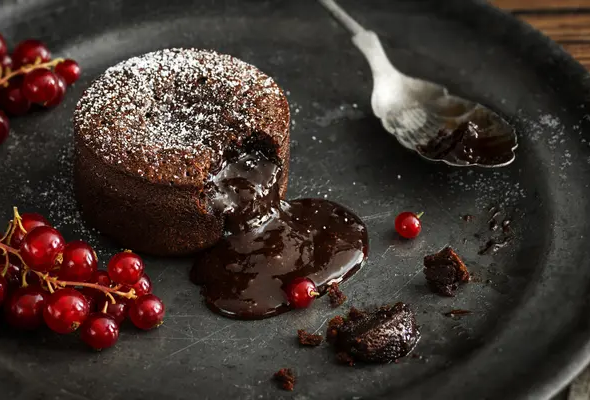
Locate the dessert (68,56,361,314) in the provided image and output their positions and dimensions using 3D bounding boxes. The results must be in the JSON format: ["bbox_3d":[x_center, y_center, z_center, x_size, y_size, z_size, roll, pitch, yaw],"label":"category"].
[{"bbox_3d":[-0.026,-0.008,0.754,0.073,0.035,0.108,-31,50,-31],"label":"dessert"}]

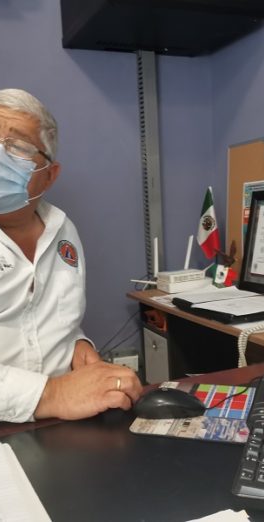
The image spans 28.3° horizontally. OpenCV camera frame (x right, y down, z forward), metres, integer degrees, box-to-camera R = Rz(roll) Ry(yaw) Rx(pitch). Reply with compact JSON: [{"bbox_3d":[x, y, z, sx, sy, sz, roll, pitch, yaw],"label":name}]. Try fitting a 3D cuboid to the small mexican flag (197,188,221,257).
[{"bbox_3d":[0.303,-0.152,2.070,0.100,0.280,0.060,-2,7,12],"label":"small mexican flag"}]

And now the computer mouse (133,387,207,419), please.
[{"bbox_3d":[0.063,0.239,0.878,0.115,0.038,0.064,-3,7,1],"label":"computer mouse"}]

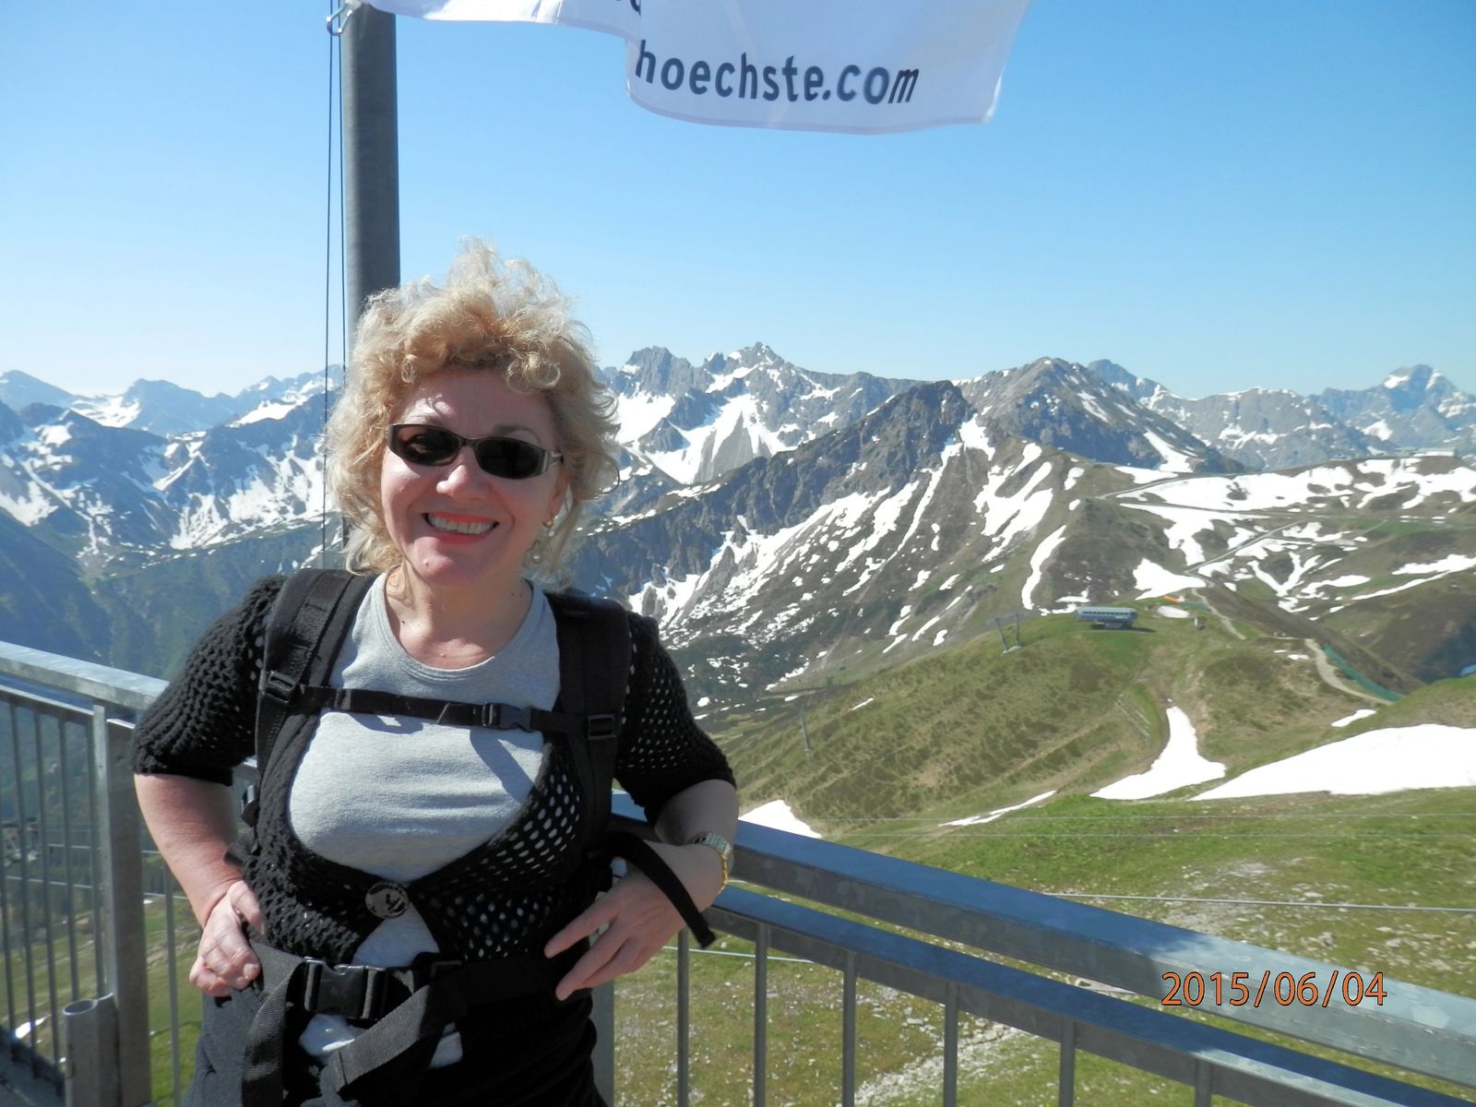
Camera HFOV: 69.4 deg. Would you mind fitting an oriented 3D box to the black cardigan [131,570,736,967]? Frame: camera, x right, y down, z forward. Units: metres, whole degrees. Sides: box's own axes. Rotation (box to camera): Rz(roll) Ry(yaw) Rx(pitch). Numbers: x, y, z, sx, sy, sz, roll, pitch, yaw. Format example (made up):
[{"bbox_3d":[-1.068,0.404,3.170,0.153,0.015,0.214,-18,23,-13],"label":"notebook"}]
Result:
[{"bbox_3d":[-0.292,0.214,1.055,0.560,0.370,0.310,0,5,-3],"label":"black cardigan"}]

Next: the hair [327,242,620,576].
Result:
[{"bbox_3d":[-0.242,-0.134,0.990,0.255,0.300,0.245,6,5,-1],"label":"hair"}]

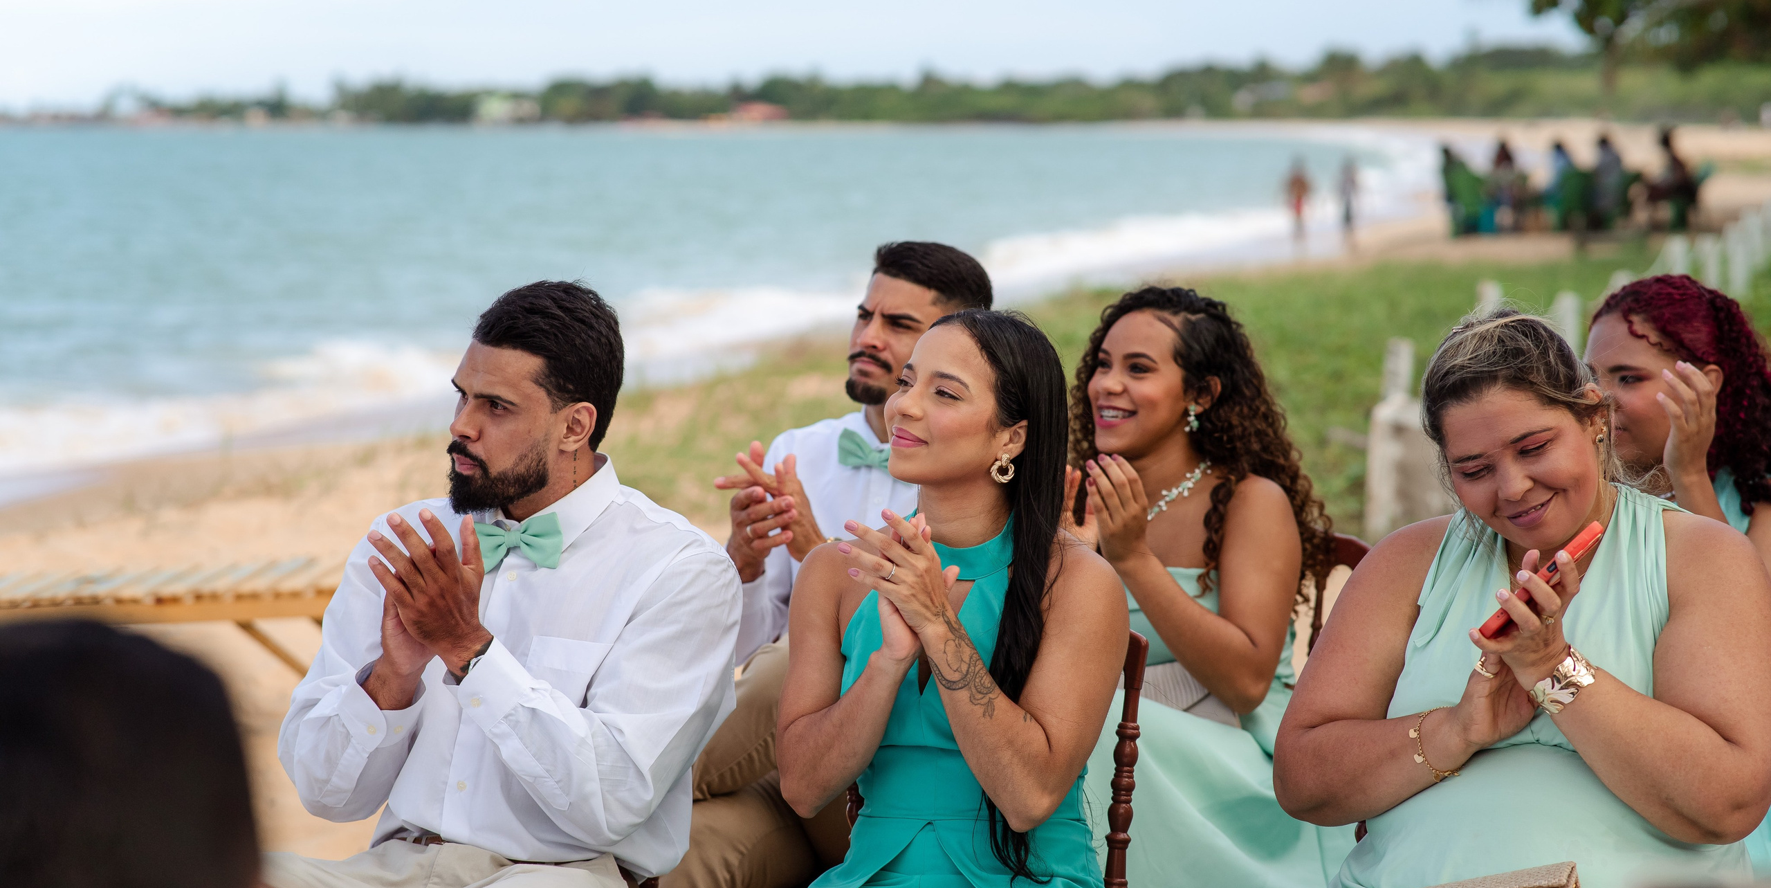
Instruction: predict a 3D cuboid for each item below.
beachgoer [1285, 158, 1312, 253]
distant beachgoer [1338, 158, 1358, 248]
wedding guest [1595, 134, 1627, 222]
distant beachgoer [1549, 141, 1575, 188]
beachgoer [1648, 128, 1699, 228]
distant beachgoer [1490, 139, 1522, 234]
[{"bbox_3d":[7.359,-4.268,74.500,0.500,1.687,0.380,1,5,11],"label":"beachgoer"},{"bbox_3d":[8.259,-4.286,74.500,0.470,1.675,0.380,1,5,11],"label":"distant beachgoer"},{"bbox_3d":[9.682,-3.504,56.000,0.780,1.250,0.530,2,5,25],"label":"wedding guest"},{"bbox_3d":[9.214,-3.520,57.000,0.800,1.216,0.500,3,5,30],"label":"distant beachgoer"},{"bbox_3d":[10.459,-3.528,55.500,0.780,1.349,0.520,0,4,6],"label":"beachgoer"},{"bbox_3d":[8.460,-3.520,57.000,0.550,1.253,0.800,0,4,6],"label":"distant beachgoer"}]

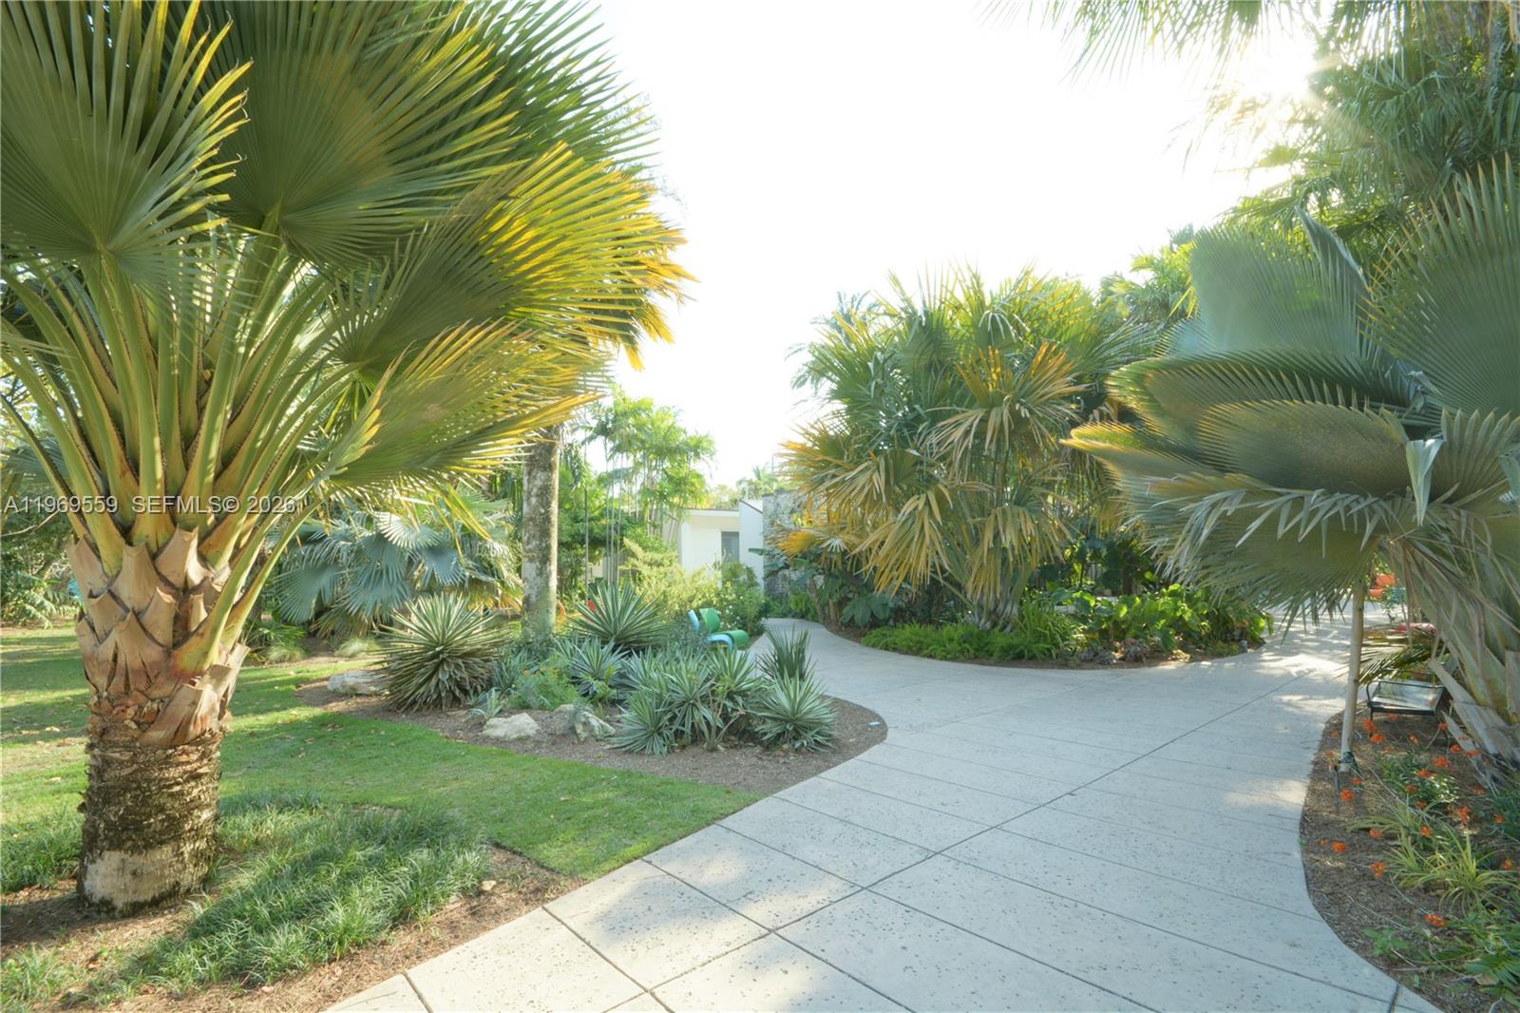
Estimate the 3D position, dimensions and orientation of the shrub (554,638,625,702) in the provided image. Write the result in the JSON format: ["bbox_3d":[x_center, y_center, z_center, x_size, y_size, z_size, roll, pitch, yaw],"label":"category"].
[{"bbox_3d":[-1.965,1.889,7.300,0.820,0.750,0.800,0,-3,0],"label":"shrub"}]

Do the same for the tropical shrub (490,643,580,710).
[{"bbox_3d":[-2.488,1.877,7.000,0.980,0.720,0.850,0,-3,0],"label":"tropical shrub"}]

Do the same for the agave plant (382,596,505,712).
[{"bbox_3d":[-3.512,1.628,7.000,1.380,1.220,1.300,0,-3,0],"label":"agave plant"}]

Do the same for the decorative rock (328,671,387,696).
[{"bbox_3d":[-4.874,2.152,7.700,0.750,0.280,0.450,0,-3,0],"label":"decorative rock"}]

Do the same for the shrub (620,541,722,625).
[{"bbox_3d":[-1.869,1.609,13.200,2.100,1.800,1.800,0,-3,0],"label":"shrub"}]

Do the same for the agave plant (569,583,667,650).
[{"bbox_3d":[-2.027,1.622,9.200,1.420,1.080,1.350,0,-3,0],"label":"agave plant"}]

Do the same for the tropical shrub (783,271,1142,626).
[{"bbox_3d":[4.093,-1.104,12.800,7.100,7.200,6.200,0,-3,0],"label":"tropical shrub"}]

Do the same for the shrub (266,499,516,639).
[{"bbox_3d":[-7.163,1.223,12.300,4.700,2.700,4.000,0,-3,0],"label":"shrub"}]

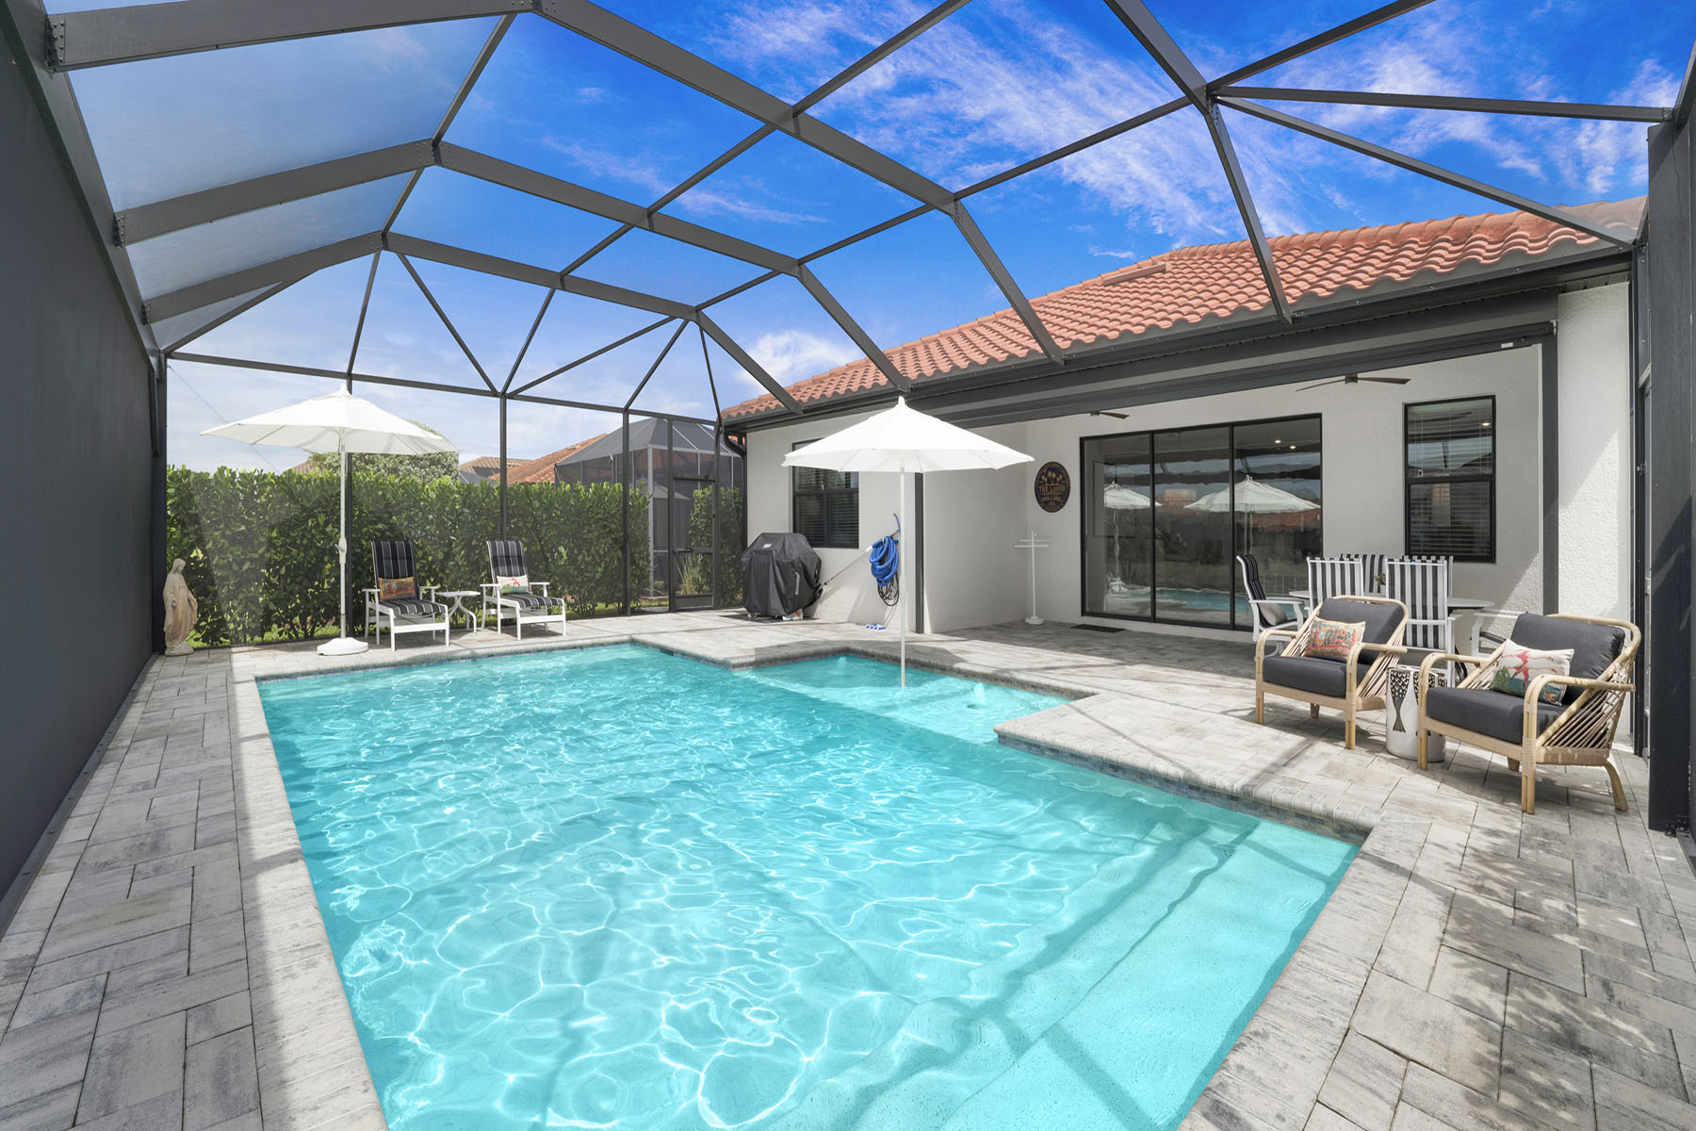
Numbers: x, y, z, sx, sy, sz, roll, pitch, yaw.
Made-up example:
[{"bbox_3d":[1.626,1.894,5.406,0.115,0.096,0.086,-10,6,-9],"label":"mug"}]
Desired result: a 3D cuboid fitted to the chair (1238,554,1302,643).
[{"bbox_3d":[4.919,0.479,7.672,0.585,1.193,0.626,-2,3,-44],"label":"chair"}]

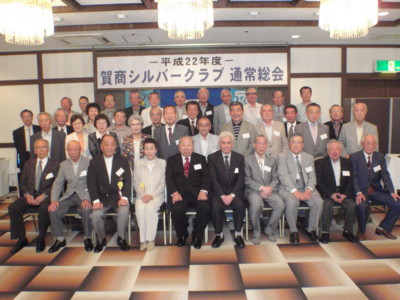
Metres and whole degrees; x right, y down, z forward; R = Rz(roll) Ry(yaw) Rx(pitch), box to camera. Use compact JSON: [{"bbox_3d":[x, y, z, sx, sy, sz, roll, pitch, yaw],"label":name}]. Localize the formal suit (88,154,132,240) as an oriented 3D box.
[{"bbox_3d":[-1.076,0.546,3.997,0.500,0.966,0.600,-2,6,-9],"label":"formal suit"}]

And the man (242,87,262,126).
[{"bbox_3d":[0.865,-0.162,5.308,0.480,1.671,0.300,-1,6,5],"label":"man"}]

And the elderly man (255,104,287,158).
[{"bbox_3d":[1.011,0.172,4.746,0.500,1.664,0.300,0,6,6],"label":"elderly man"}]

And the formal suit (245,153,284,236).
[{"bbox_3d":[0.818,0.552,4.153,0.472,0.958,0.620,-1,6,4],"label":"formal suit"}]

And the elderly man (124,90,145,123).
[{"bbox_3d":[-1.134,-0.196,5.760,0.490,1.670,0.300,-2,6,-7],"label":"elderly man"}]

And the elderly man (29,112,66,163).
[{"bbox_3d":[-2.069,0.265,4.513,0.490,1.566,0.290,-3,7,-12],"label":"elderly man"}]

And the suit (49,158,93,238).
[{"bbox_3d":[-1.590,0.565,4.024,0.503,0.939,0.620,-2,6,-9],"label":"suit"}]

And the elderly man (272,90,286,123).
[{"bbox_3d":[1.426,-0.211,5.759,0.480,1.660,0.300,0,6,8],"label":"elderly man"}]

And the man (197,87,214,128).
[{"bbox_3d":[0.085,-0.163,5.214,0.480,1.664,0.290,-1,6,1],"label":"man"}]

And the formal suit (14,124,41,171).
[{"bbox_3d":[-2.706,0.274,5.255,0.490,1.380,0.290,-3,6,-15],"label":"formal suit"}]

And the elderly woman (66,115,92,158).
[{"bbox_3d":[-1.734,0.280,4.671,0.440,1.564,0.280,-2,6,-10],"label":"elderly woman"}]

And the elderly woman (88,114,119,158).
[{"bbox_3d":[-1.304,0.270,4.512,0.440,1.522,0.280,-2,6,-8],"label":"elderly woman"}]

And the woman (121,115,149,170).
[{"bbox_3d":[-0.859,0.269,4.511,0.440,1.505,0.280,-2,6,-5],"label":"woman"}]

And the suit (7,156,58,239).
[{"bbox_3d":[-2.016,0.588,4.004,0.500,0.959,0.600,-2,6,-12],"label":"suit"}]

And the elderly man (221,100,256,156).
[{"bbox_3d":[0.542,0.173,4.643,0.520,1.700,0.300,-1,6,3],"label":"elderly man"}]

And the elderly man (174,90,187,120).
[{"bbox_3d":[-0.291,-0.132,5.219,0.480,1.618,0.290,-1,6,-1],"label":"elderly man"}]

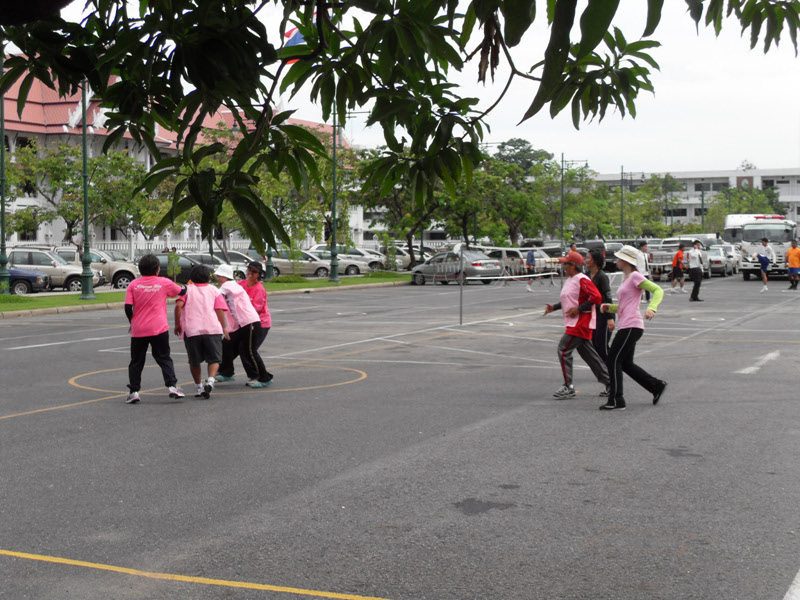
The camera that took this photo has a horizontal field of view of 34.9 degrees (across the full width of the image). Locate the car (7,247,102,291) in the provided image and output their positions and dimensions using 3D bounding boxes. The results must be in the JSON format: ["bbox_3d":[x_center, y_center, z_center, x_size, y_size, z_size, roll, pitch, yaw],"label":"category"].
[{"bbox_3d":[-12.605,-1.081,46.062,4.100,1.710,1.700,-1,3,-5],"label":"car"}]

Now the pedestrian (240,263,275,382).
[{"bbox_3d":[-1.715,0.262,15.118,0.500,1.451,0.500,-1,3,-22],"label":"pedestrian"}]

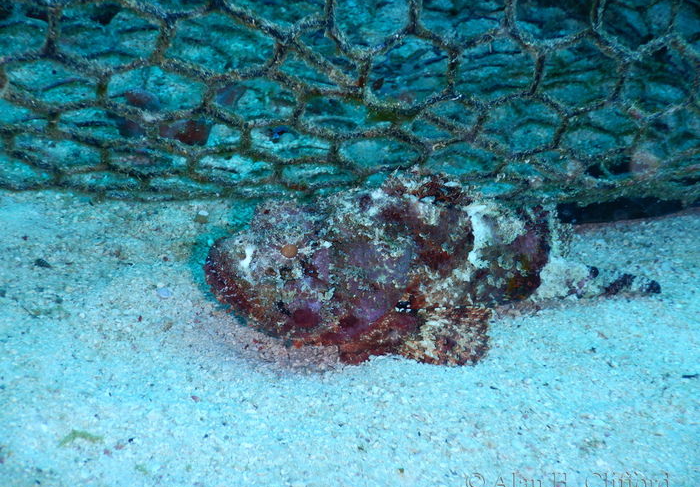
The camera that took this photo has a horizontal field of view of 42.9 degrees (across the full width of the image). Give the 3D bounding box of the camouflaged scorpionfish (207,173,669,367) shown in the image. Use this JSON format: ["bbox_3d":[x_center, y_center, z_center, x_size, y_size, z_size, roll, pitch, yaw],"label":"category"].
[{"bbox_3d":[0.047,-0.002,0.474,0.250,0.082,0.107,-2,35,-3],"label":"camouflaged scorpionfish"}]

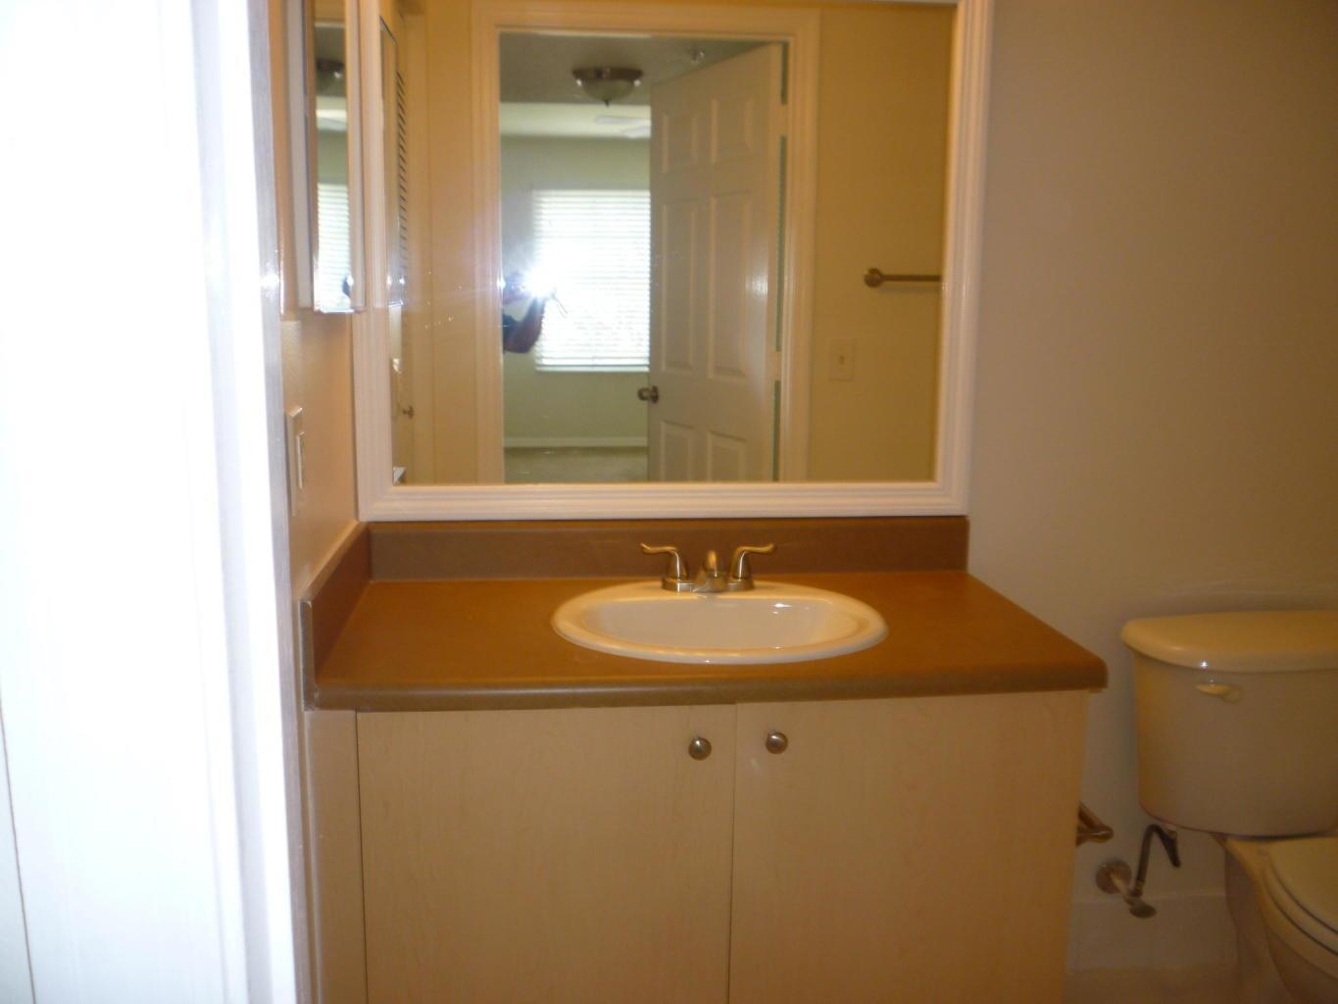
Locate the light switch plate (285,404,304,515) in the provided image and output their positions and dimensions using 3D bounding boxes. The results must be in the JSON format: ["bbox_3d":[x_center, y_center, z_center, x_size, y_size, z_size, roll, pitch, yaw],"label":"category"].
[{"bbox_3d":[-0.455,-0.051,1.376,0.008,0.120,0.073,0,10,-7],"label":"light switch plate"}]

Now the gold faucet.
[{"bbox_3d":[0.067,0.109,1.773,0.217,0.078,0.138,0,10,-7],"label":"gold faucet"}]

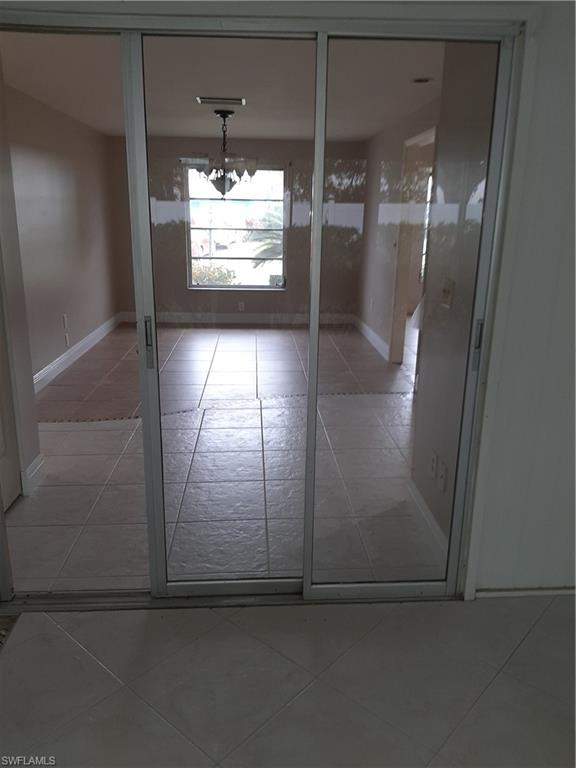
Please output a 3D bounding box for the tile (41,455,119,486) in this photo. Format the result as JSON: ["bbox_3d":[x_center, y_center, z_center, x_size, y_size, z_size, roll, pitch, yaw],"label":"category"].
[{"bbox_3d":[-1.283,0.529,3.534,0.455,0.012,0.455,-1,16,-3],"label":"tile"}]

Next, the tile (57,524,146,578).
[{"bbox_3d":[-0.774,0.768,2.686,0.455,0.012,0.455,-1,16,-3],"label":"tile"}]

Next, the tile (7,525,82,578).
[{"bbox_3d":[-1.228,0.774,2.659,0.455,0.012,0.455,-1,16,-3],"label":"tile"}]

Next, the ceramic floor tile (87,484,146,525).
[{"bbox_3d":[-0.801,0.645,3.124,0.455,0.012,0.455,-1,16,-3],"label":"ceramic floor tile"}]

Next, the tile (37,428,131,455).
[{"bbox_3d":[-1.311,0.406,3.971,0.455,0.012,0.455,-1,16,-3],"label":"tile"}]

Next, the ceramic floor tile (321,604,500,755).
[{"bbox_3d":[0.414,1.001,1.987,0.453,0.012,0.453,14,21,40],"label":"ceramic floor tile"}]

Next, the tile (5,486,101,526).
[{"bbox_3d":[-1.255,0.651,3.096,0.455,0.012,0.455,-1,16,-3],"label":"tile"}]

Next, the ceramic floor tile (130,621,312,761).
[{"bbox_3d":[-0.225,1.009,1.951,0.453,0.012,0.453,14,21,40],"label":"ceramic floor tile"}]

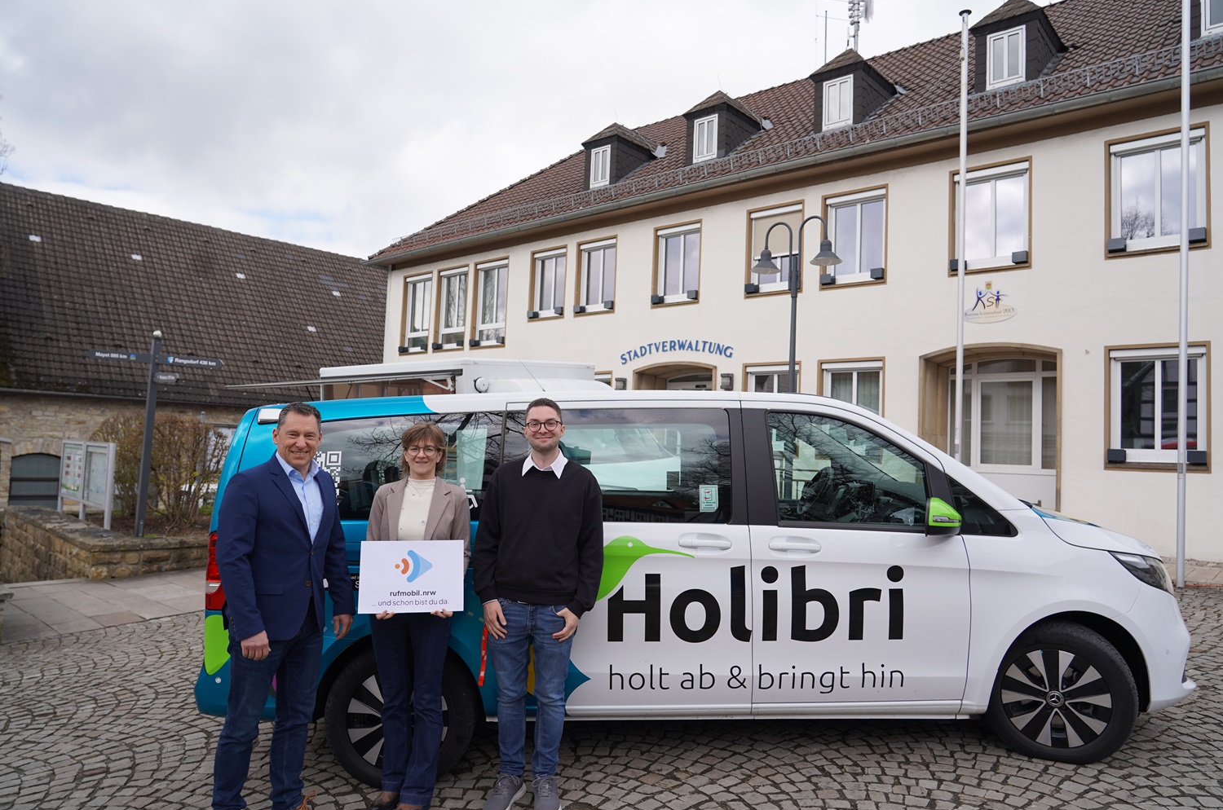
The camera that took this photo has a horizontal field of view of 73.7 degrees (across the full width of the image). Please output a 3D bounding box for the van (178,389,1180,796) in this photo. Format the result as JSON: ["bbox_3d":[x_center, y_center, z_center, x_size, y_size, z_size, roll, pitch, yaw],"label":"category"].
[{"bbox_3d":[0.460,0.884,4.860,5.140,1.920,2.040,1,-3,-3],"label":"van"}]

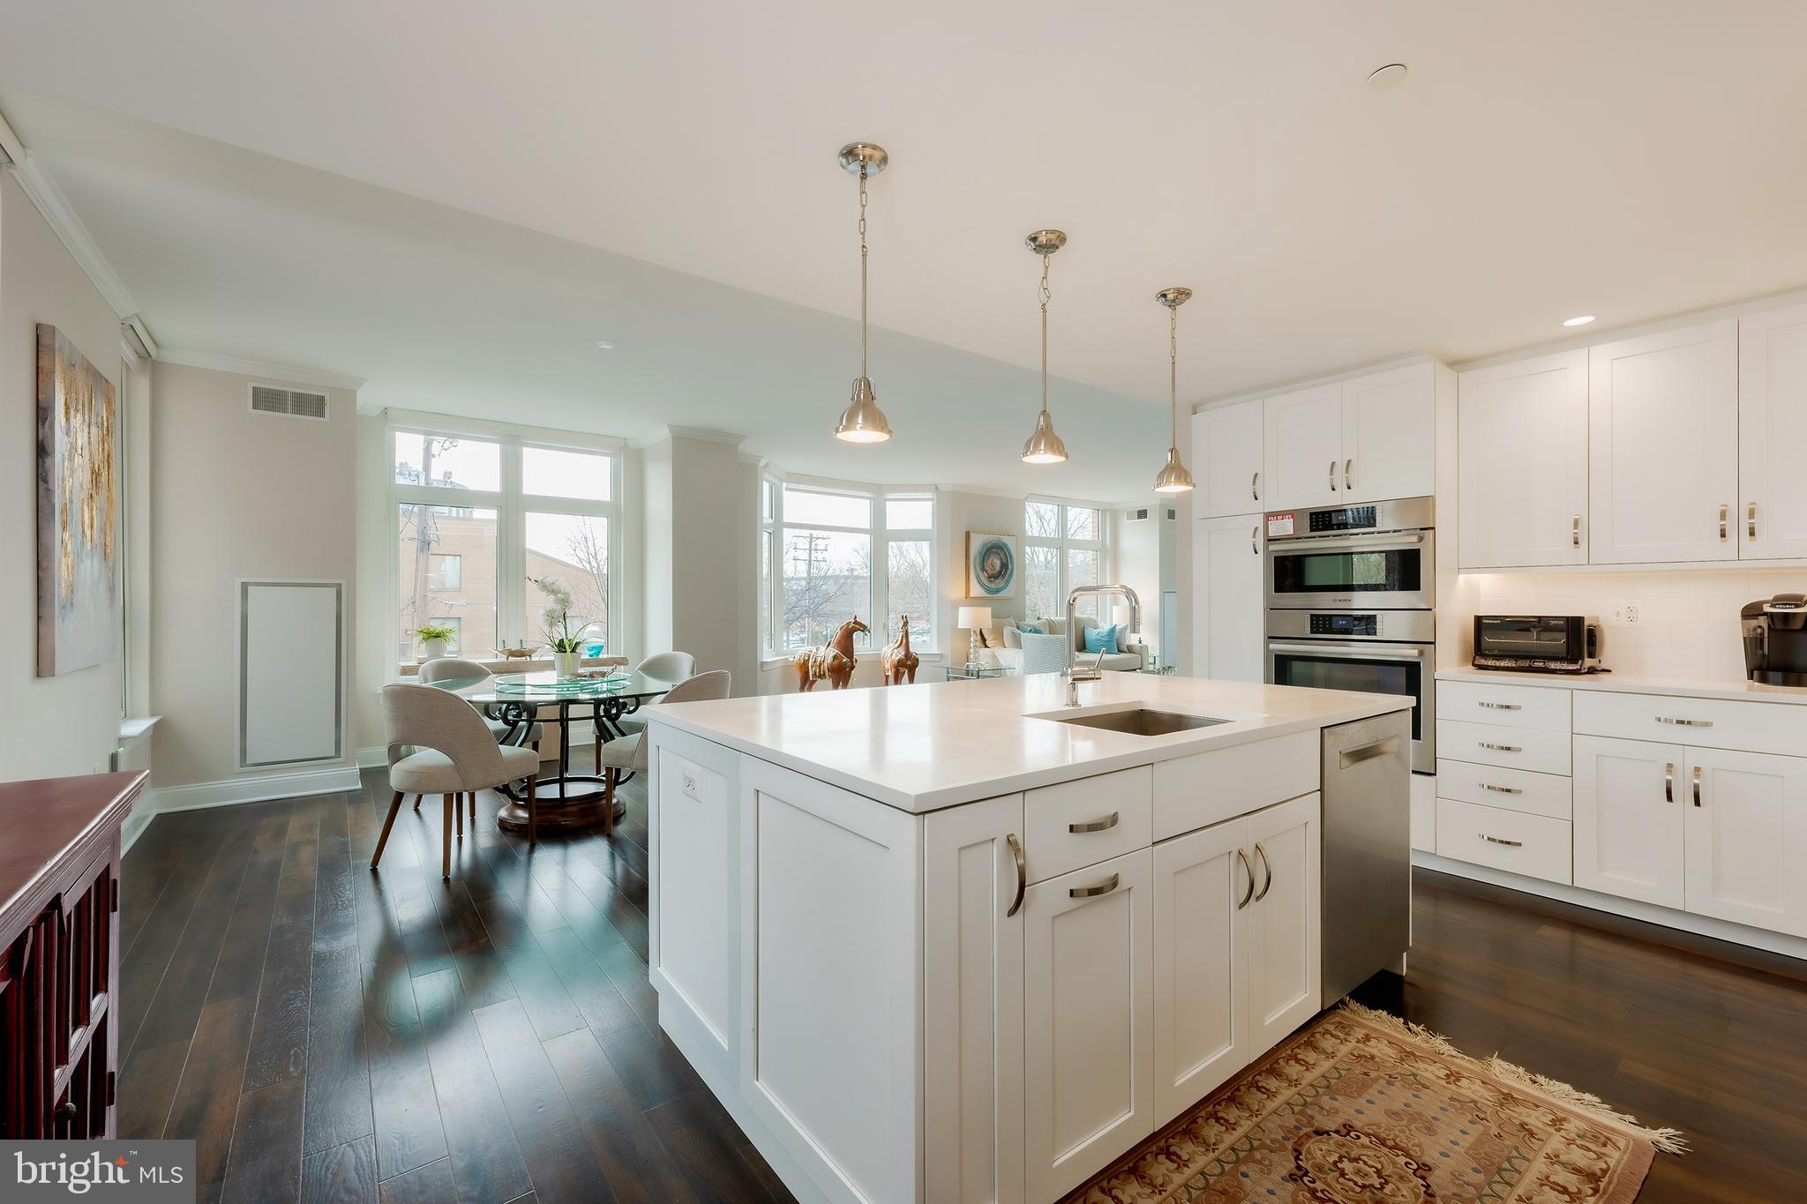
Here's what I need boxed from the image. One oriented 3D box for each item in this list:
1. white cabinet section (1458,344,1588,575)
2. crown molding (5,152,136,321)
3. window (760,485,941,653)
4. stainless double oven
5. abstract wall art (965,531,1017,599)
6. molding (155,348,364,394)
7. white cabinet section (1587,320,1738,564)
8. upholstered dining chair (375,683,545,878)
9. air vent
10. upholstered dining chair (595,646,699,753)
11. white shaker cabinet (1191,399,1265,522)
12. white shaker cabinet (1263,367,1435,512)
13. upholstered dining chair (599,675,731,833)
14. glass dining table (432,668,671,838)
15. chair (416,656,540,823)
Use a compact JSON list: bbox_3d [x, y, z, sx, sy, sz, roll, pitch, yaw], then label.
[{"bbox_3d":[2.910,-0.611,3.271,0.330,0.932,0.447,0,0,-39],"label":"white cabinet section"},{"bbox_3d":[-3.445,-1.442,2.990,0.080,0.090,1.635,0,0,-39],"label":"crown molding"},{"bbox_3d":[-0.651,-0.390,8.251,2.350,1.900,0.420,0,0,-37],"label":"window"},{"bbox_3d":[2.356,0.151,3.611,0.580,1.248,0.742,0,0,-39],"label":"stainless double oven"},{"bbox_3d":[1.165,-0.469,9.170,0.850,0.860,0.060,0,0,-36],"label":"abstract wall art"},{"bbox_3d":[-3.931,-1.422,4.338,0.975,0.080,0.065,0,0,-36],"label":"molding"},{"bbox_3d":[3.166,-0.618,2.929,0.330,0.914,0.411,0,0,-39],"label":"white cabinet section"},{"bbox_3d":[-2.163,0.807,3.397,0.510,0.855,0.530,0,0,20],"label":"upholstered dining chair"},{"bbox_3d":[-3.859,-1.248,4.419,0.386,0.186,0.020,0,0,-36],"label":"air vent"},{"bbox_3d":[-1.730,0.807,4.730,0.510,0.855,0.530,0,0,20],"label":"upholstered dining chair"},{"bbox_3d":[2.024,-0.778,4.080,0.600,0.603,0.406,0,0,-39],"label":"white shaker cabinet"},{"bbox_3d":[2.402,-0.779,3.645,0.610,0.606,0.741,0,0,-39],"label":"white shaker cabinet"},{"bbox_3d":[-1.280,0.809,3.870,0.580,0.860,0.540,0,0,18],"label":"upholstered dining chair"},{"bbox_3d":[-1.950,0.859,4.120,1.470,0.760,1.470,0,0,-39],"label":"glass dining table"},{"bbox_3d":[-2.585,0.807,4.255,0.530,0.855,0.510,0,0,18],"label":"chair"}]

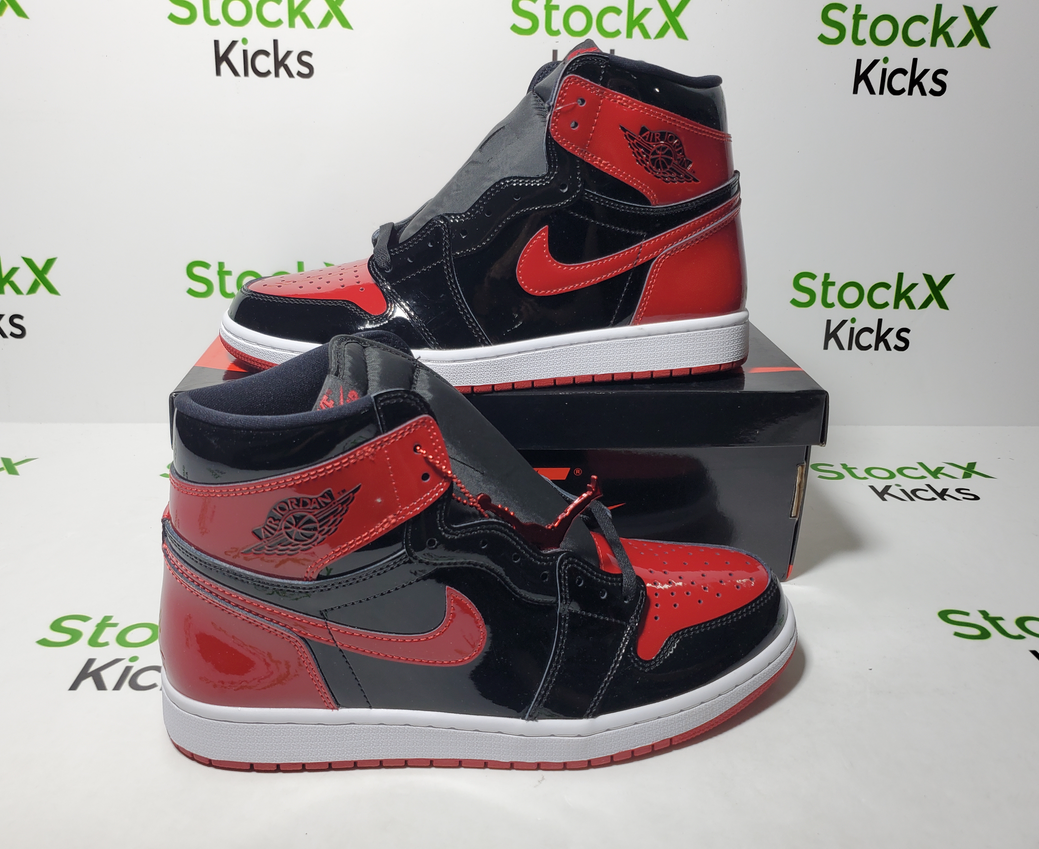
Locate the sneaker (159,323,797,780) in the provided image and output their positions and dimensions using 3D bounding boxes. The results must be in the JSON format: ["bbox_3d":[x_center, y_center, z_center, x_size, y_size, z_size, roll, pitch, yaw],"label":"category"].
[{"bbox_3d":[-0.012,0.052,0.385,0.304,0.175,0.109,-2,23,-8],"label":"sneaker"}]

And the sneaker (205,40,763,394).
[{"bbox_3d":[-0.010,-0.117,0.463,0.304,0.175,0.109,-4,24,-12],"label":"sneaker"}]

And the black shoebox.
[{"bbox_3d":[-0.015,-0.006,0.583,0.350,0.124,0.230,0,23,-4],"label":"black shoebox"}]

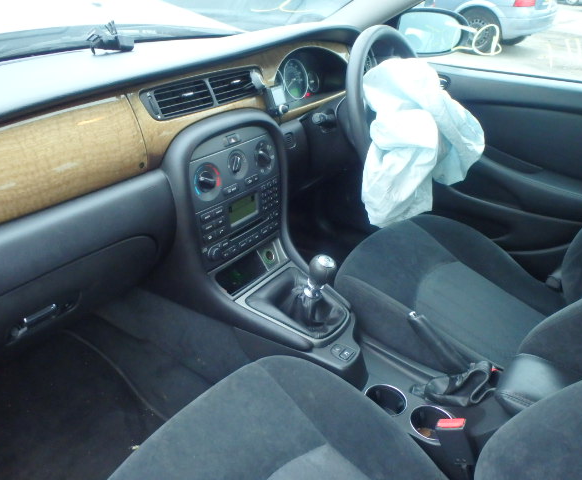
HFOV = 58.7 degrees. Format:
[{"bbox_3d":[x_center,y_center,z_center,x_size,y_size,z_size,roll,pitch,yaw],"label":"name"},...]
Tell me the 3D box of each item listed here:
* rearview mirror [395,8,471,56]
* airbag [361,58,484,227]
[{"bbox_3d":[0.410,-0.601,1.500,0.215,0.135,0.100,-14,33,-22],"label":"rearview mirror"},{"bbox_3d":[0.279,-0.207,1.100,0.200,0.310,0.290,20,36,31],"label":"airbag"}]

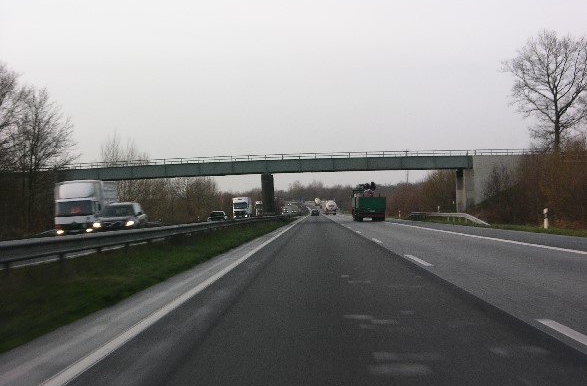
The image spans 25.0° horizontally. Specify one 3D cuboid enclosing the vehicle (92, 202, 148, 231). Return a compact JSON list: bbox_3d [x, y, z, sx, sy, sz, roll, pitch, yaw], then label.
[{"bbox_3d":[-7.136,1.201,55.400,1.840,1.500,4.700,-2,-1,1],"label":"vehicle"}]

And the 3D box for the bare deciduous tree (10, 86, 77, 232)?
[{"bbox_3d":[-18.905,-2.609,100.000,5.300,11.000,5.300,-1,-1,0],"label":"bare deciduous tree"}]

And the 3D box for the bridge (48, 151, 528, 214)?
[{"bbox_3d":[-0.198,-0.545,131.000,47.000,6.800,7.200,-1,-1,0],"label":"bridge"}]

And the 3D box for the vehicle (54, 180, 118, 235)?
[{"bbox_3d":[-11.159,0.991,71.300,2.450,3.200,7.300,-2,-1,1],"label":"vehicle"}]

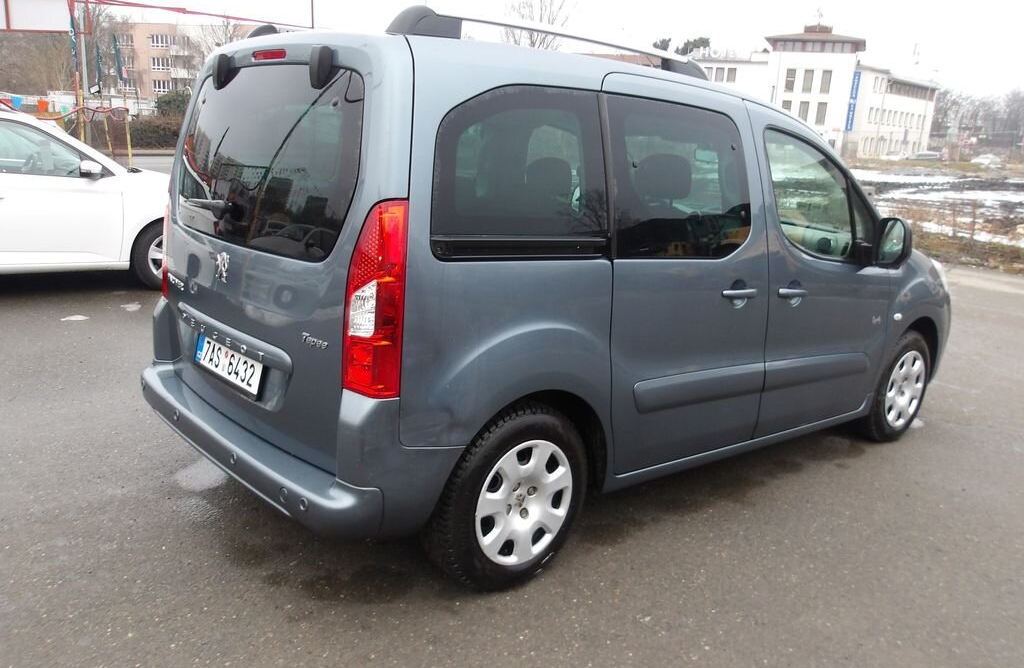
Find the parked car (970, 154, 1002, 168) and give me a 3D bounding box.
[{"bbox_3d":[62.314,-22.704,105.000,4.200,1.450,1.750,8,13,16],"label":"parked car"}]

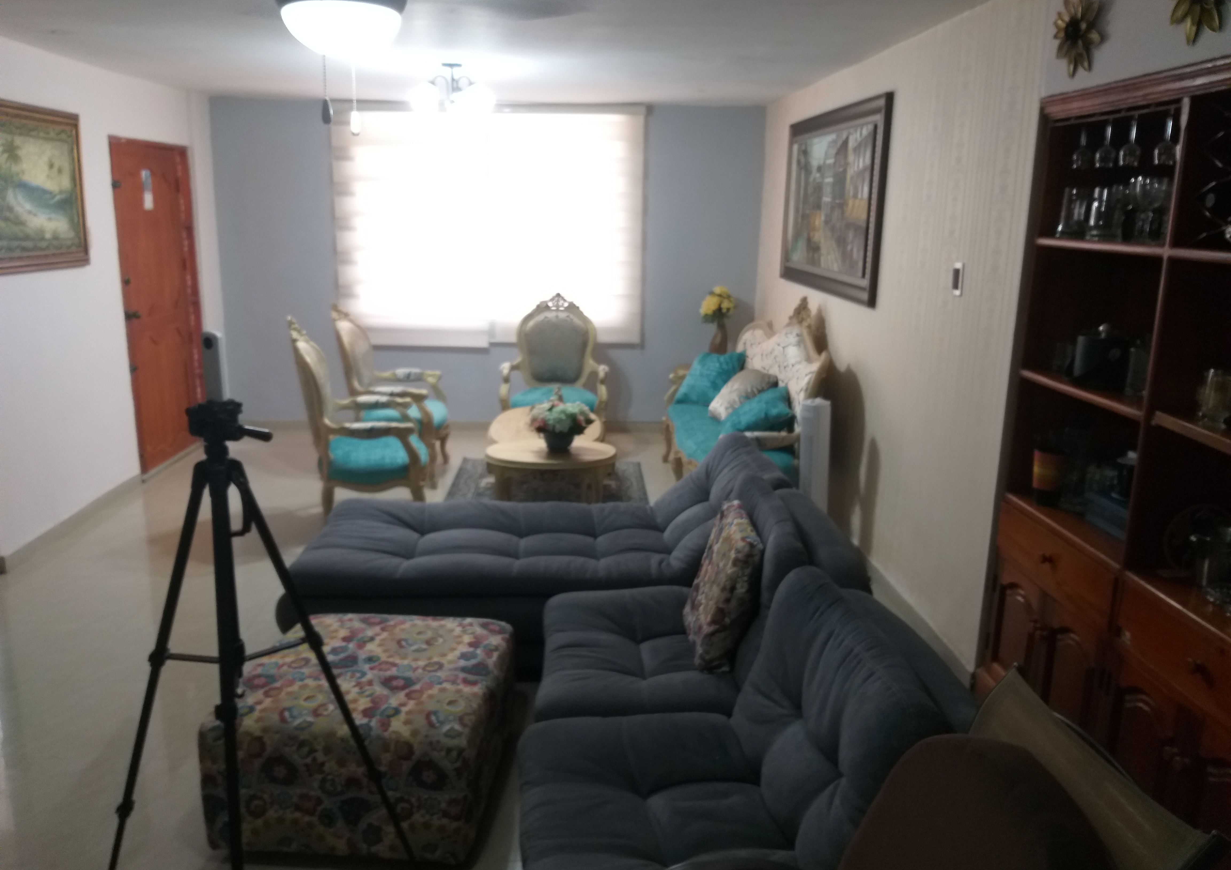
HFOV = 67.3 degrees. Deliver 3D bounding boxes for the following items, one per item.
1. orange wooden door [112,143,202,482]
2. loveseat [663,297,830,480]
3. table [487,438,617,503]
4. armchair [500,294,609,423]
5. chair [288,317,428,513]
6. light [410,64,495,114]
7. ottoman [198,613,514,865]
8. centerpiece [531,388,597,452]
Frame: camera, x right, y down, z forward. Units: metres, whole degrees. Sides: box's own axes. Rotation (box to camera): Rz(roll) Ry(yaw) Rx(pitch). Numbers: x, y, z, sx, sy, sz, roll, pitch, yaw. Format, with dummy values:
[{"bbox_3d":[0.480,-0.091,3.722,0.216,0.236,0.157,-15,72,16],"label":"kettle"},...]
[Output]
[{"bbox_3d":[-2.903,-0.829,5.888,0.080,2.000,1.030,0,14,-3],"label":"orange wooden door"},{"bbox_3d":[0.738,-0.222,5.540,0.790,1.200,1.920,0,14,-4],"label":"loveseat"},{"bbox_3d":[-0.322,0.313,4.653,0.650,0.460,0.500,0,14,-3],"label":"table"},{"bbox_3d":[-0.426,-0.405,6.419,0.720,1.090,0.670,0,14,-4],"label":"armchair"},{"bbox_3d":[-1.367,-0.088,4.955,0.700,1.060,0.630,0,14,-3],"label":"chair"},{"bbox_3d":[-0.842,-1.776,4.772,0.450,0.260,0.450,0,14,-3],"label":"light"},{"bbox_3d":[-0.672,0.841,2.606,0.670,0.410,0.660,1,14,1],"label":"ottoman"},{"bbox_3d":[-0.256,-0.055,4.565,0.320,0.310,0.300,0,14,-3],"label":"centerpiece"}]

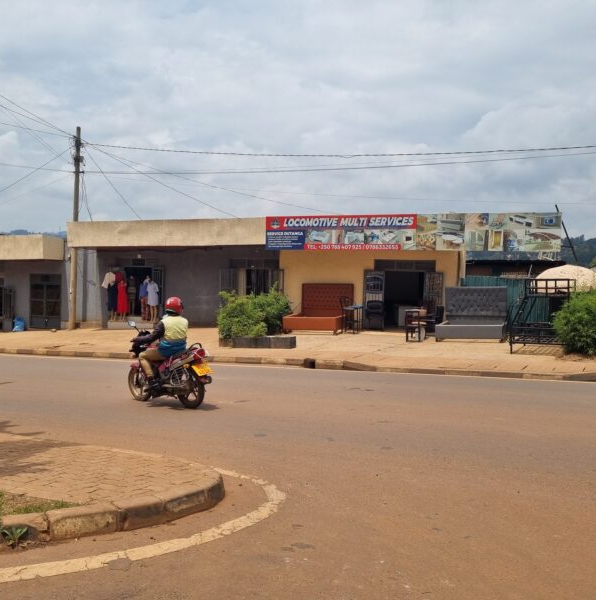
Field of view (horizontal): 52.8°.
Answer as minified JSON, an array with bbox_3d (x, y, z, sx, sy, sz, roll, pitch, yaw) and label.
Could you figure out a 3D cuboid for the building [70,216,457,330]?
[{"bbox_3d":[-0.904,-0.800,22.913,14.000,3.800,6.000,1,0,16],"label":"building"}]

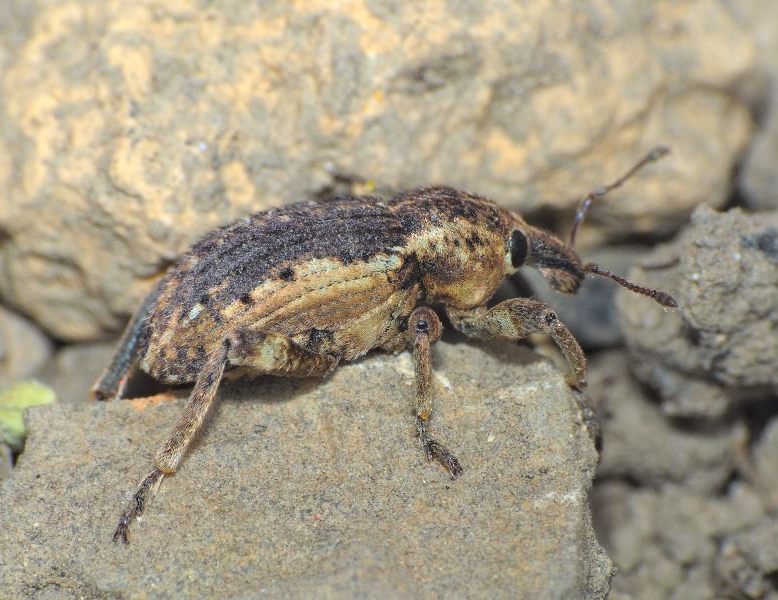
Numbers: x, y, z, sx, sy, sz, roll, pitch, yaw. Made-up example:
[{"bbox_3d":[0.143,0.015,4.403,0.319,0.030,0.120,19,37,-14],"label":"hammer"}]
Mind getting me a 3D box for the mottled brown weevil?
[{"bbox_3d":[0.000,0.000,0.100,0.013,0.005,0.007,-13,25,-2],"label":"mottled brown weevil"}]

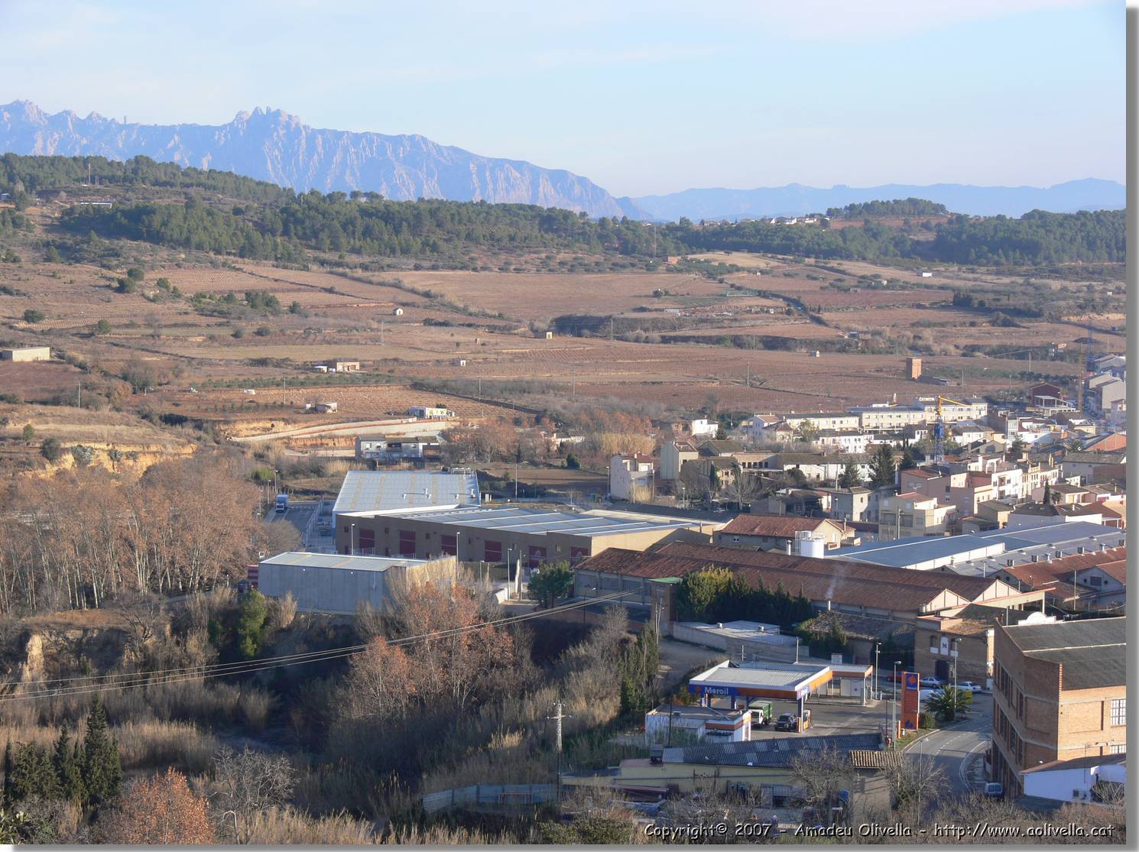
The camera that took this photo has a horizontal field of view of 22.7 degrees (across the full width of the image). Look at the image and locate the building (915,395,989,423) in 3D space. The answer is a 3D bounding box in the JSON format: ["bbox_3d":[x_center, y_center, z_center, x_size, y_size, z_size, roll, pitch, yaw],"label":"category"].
[{"bbox_3d":[135.455,-5.800,1008.546,25.500,8.800,8.000,-2,4,-24],"label":"building"}]

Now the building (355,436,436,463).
[{"bbox_3d":[-48.650,6.120,795.890,21.300,6.300,8.000,-1,4,-12],"label":"building"}]

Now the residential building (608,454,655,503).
[{"bbox_3d":[16.700,13.070,729.930,7.200,11.200,13.500,-1,4,-19],"label":"residential building"}]

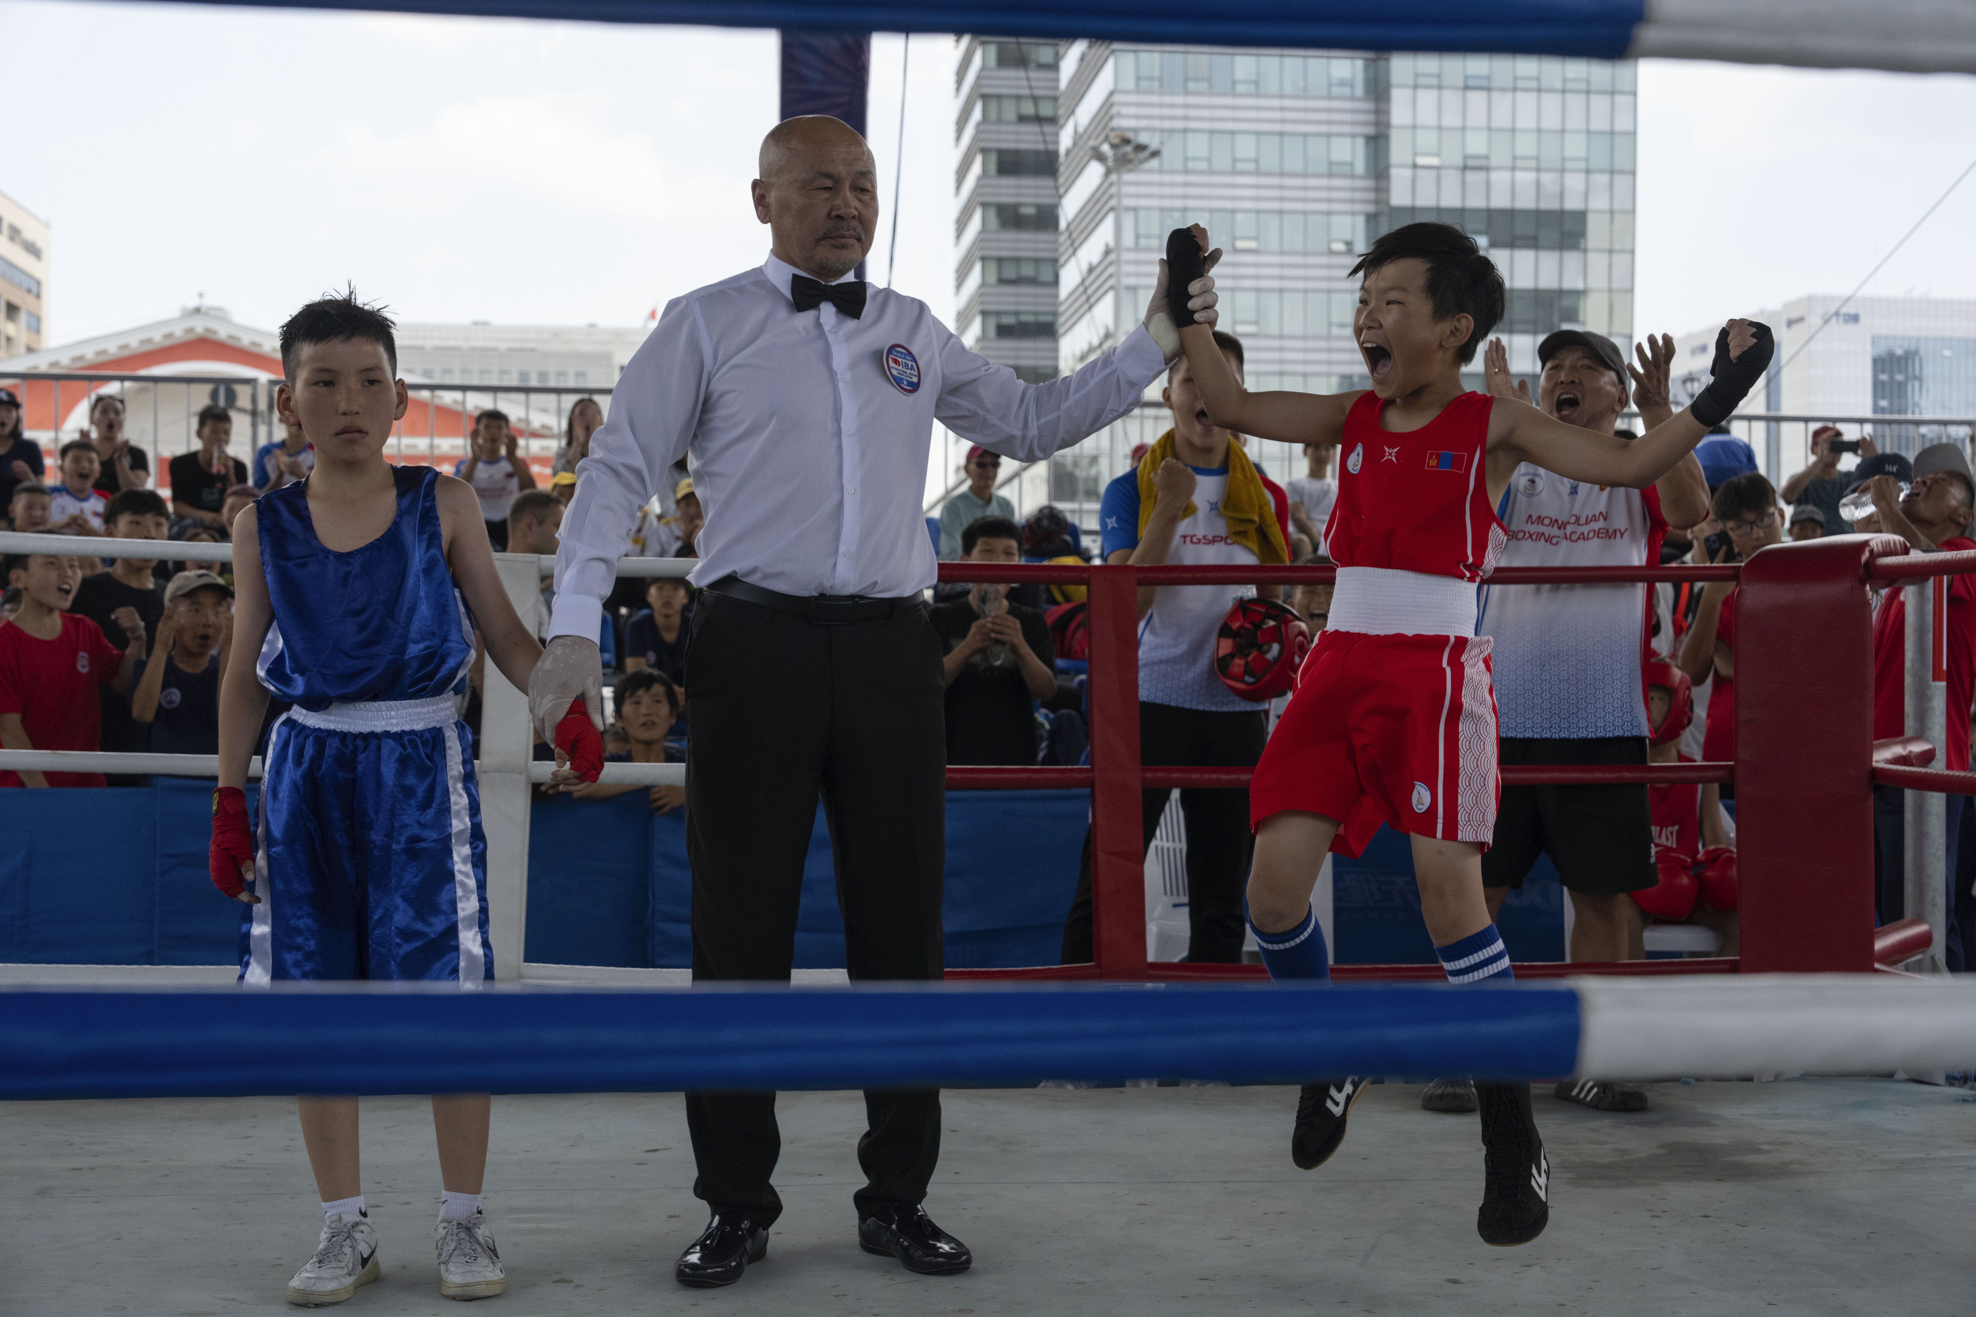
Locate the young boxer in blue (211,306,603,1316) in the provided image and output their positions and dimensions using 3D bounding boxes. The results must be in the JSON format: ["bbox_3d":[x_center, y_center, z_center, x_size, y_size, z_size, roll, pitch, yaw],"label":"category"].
[{"bbox_3d":[-0.826,0.187,3.500,0.550,1.400,0.310,0,0,-7],"label":"young boxer in blue"}]

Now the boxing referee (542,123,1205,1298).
[{"bbox_3d":[-0.180,0.045,3.610,0.950,1.690,0.460,0,0,-22],"label":"boxing referee"}]

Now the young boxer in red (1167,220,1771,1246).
[{"bbox_3d":[0.695,0.108,3.570,0.920,1.480,0.520,0,0,33],"label":"young boxer in red"}]

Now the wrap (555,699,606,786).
[{"bbox_3d":[-0.582,0.112,3.470,0.075,0.130,0.085,0,0,-20],"label":"wrap"}]

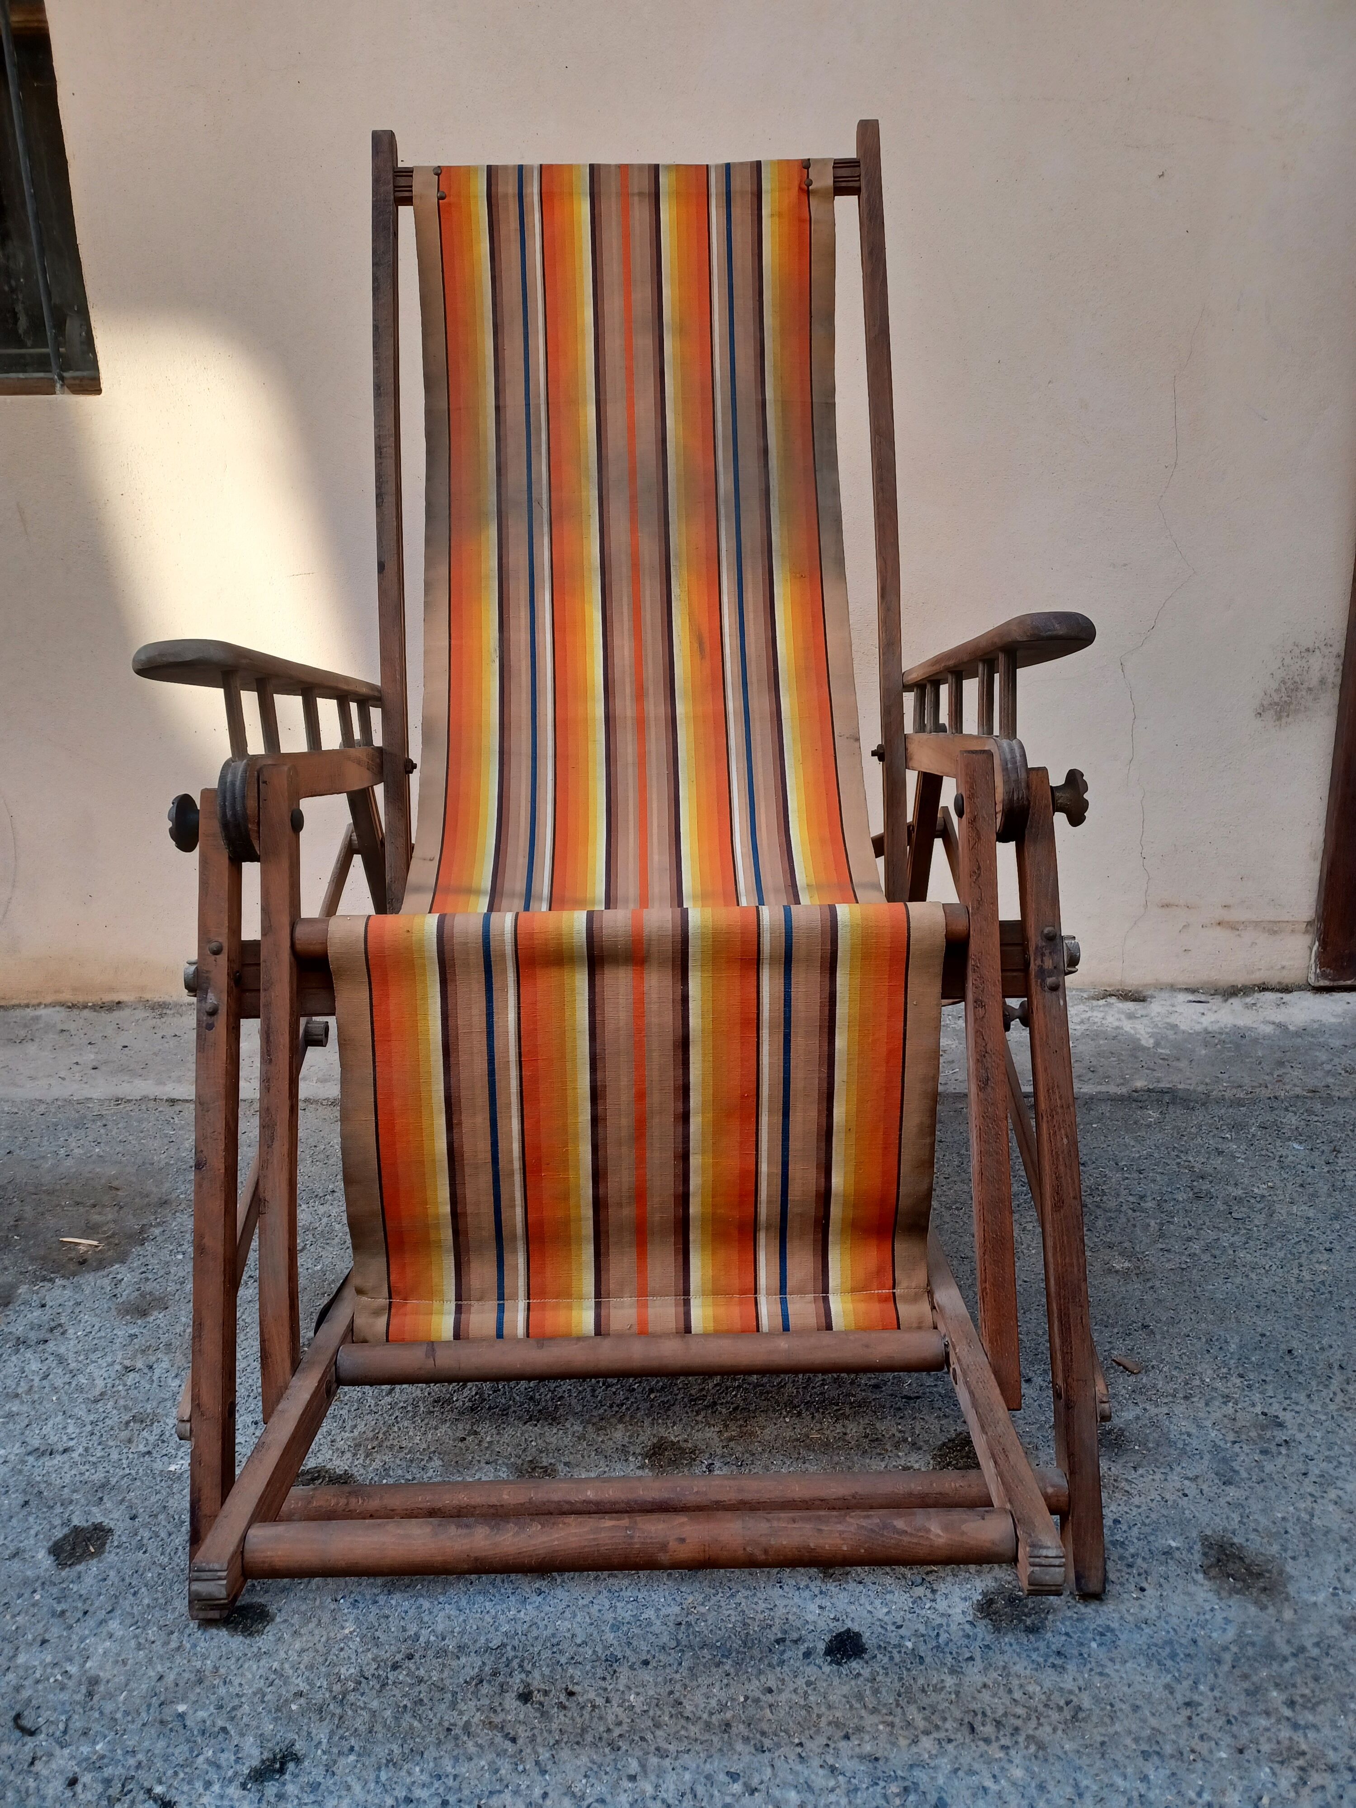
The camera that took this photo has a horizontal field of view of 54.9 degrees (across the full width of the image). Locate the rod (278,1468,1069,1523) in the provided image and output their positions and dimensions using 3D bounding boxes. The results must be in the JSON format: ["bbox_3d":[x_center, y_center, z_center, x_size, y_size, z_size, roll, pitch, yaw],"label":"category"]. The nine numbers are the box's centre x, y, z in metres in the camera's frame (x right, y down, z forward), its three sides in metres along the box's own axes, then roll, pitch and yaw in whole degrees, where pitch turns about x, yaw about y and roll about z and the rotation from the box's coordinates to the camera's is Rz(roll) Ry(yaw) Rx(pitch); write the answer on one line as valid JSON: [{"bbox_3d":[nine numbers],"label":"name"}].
[{"bbox_3d":[-0.021,0.396,0.867,0.558,0.031,0.031,-1,16,0],"label":"rod"}]

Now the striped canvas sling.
[{"bbox_3d":[-0.040,-0.226,1.186,0.451,0.957,0.700,-1,16,0],"label":"striped canvas sling"}]

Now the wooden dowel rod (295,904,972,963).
[{"bbox_3d":[-0.033,0.021,0.941,0.488,0.030,0.030,-1,16,0],"label":"wooden dowel rod"}]

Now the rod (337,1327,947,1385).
[{"bbox_3d":[-0.027,0.340,0.977,0.456,0.030,0.030,-1,16,0],"label":"rod"}]

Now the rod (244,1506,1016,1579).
[{"bbox_3d":[-0.028,0.379,0.773,0.458,0.032,0.032,-1,16,0],"label":"rod"}]

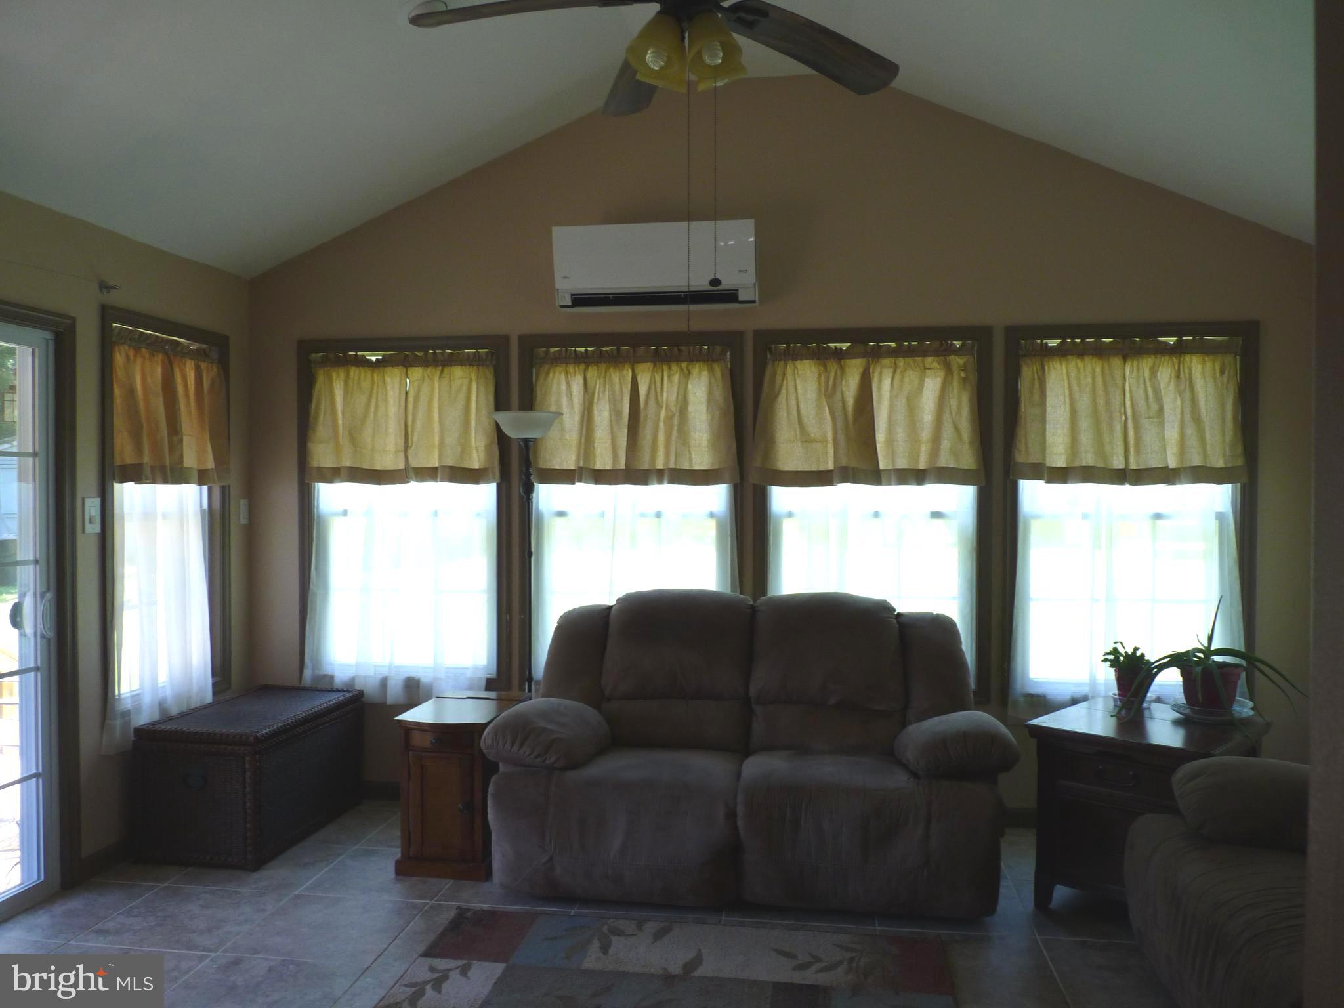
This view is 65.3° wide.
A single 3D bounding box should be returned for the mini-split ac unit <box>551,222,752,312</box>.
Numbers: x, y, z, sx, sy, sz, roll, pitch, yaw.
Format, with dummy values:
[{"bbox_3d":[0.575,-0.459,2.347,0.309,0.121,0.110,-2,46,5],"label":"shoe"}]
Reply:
[{"bbox_3d":[-0.065,-1.027,4.541,0.870,0.325,0.215,0,1,8],"label":"mini-split ac unit"}]

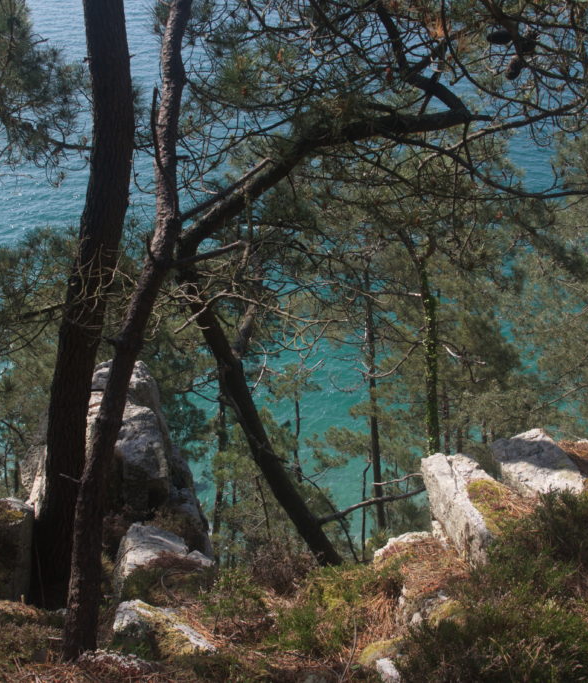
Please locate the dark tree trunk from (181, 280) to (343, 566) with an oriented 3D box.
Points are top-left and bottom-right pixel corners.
[{"bbox_3d":[-0.256,0.768,7.991,0.340,2.910,0.300,-26,18,-4],"label":"dark tree trunk"}]

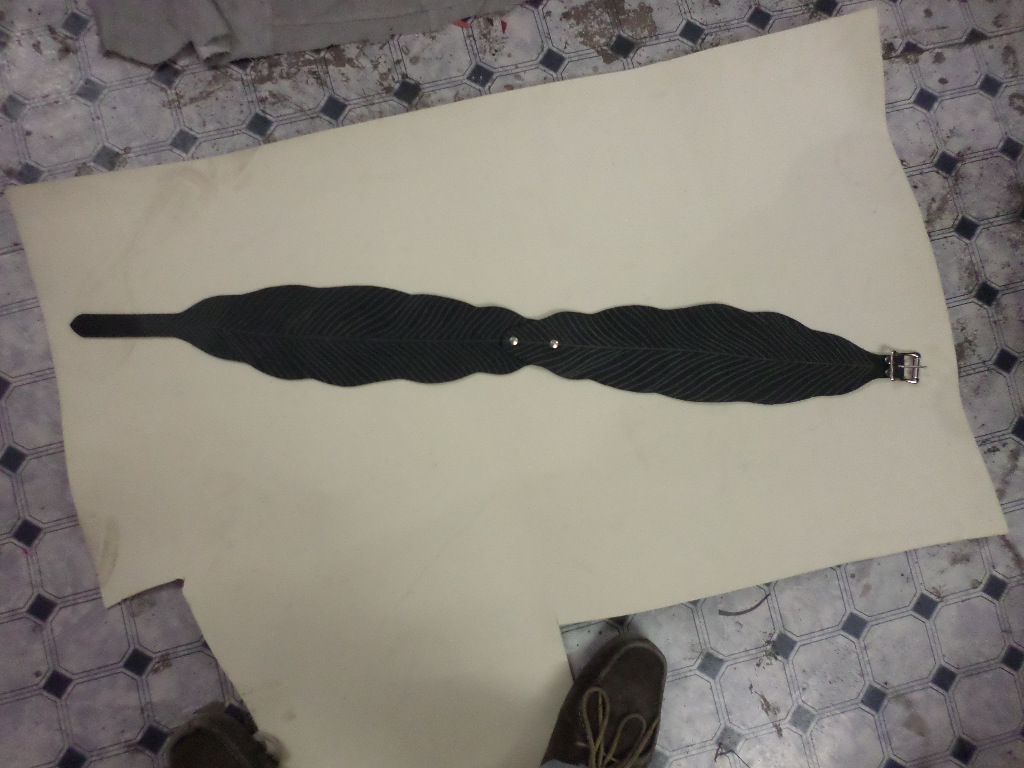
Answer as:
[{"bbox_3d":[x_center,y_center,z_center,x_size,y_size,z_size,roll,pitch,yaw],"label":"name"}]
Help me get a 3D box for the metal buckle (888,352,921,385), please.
[{"bbox_3d":[0.543,-0.023,1.020,0.049,0.013,0.044,4,85,-3],"label":"metal buckle"}]

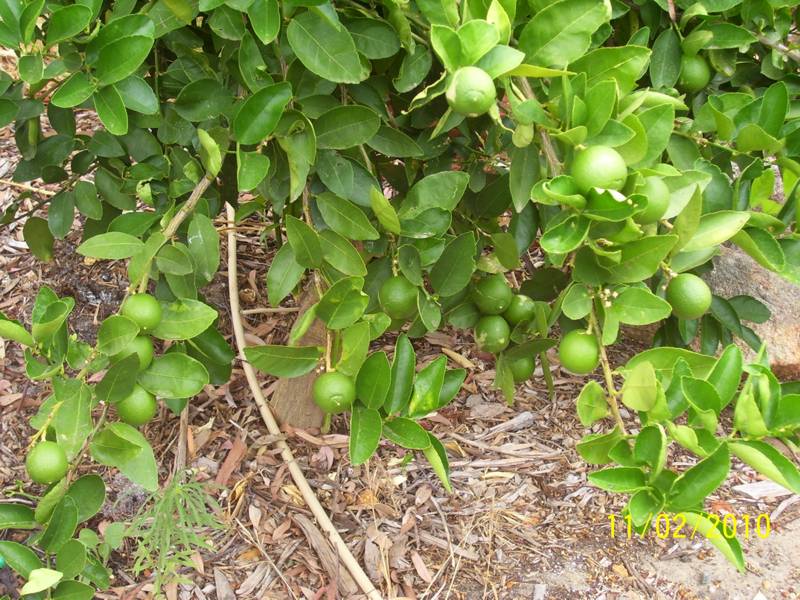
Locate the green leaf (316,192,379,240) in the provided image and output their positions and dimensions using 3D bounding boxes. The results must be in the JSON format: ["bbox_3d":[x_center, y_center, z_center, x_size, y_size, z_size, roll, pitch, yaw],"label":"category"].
[{"bbox_3d":[-0.060,-0.096,1.750,0.090,0.017,0.042,33,69,14],"label":"green leaf"}]

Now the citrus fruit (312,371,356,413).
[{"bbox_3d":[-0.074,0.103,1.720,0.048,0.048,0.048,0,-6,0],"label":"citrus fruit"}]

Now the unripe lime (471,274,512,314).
[{"bbox_3d":[0.104,-0.006,1.720,0.044,0.045,0.044,0,25,0],"label":"unripe lime"}]

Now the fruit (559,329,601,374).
[{"bbox_3d":[0.188,0.054,1.600,0.044,0.046,0.044,0,25,0],"label":"fruit"}]

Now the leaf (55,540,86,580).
[{"bbox_3d":[-0.380,0.301,1.760,0.034,0.010,0.050,16,65,11],"label":"leaf"}]

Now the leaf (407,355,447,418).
[{"bbox_3d":[0.029,0.093,1.620,0.036,0.074,0.016,29,0,24],"label":"leaf"}]

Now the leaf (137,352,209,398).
[{"bbox_3d":[-0.257,0.086,1.730,0.080,0.020,0.052,6,73,2],"label":"leaf"}]

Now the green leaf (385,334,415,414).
[{"bbox_3d":[-0.001,0.077,1.580,0.030,0.084,0.020,3,-16,22],"label":"green leaf"}]

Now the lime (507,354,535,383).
[{"bbox_3d":[0.143,0.080,1.830,0.038,0.040,0.038,0,30,0],"label":"lime"}]

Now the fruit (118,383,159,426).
[{"bbox_3d":[-0.283,0.113,1.640,0.045,0.047,0.045,0,32,0],"label":"fruit"}]

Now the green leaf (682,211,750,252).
[{"bbox_3d":[0.316,-0.068,1.530,0.082,0.015,0.034,-29,46,6],"label":"green leaf"}]

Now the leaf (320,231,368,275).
[{"bbox_3d":[-0.063,-0.052,1.670,0.072,0.018,0.035,43,73,8],"label":"leaf"}]

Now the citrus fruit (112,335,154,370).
[{"bbox_3d":[-0.300,0.058,1.720,0.046,0.048,0.046,0,28,0],"label":"citrus fruit"}]

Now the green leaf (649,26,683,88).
[{"bbox_3d":[0.318,-0.288,1.820,0.037,0.079,0.012,9,-13,8],"label":"green leaf"}]

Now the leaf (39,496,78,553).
[{"bbox_3d":[-0.372,0.244,1.660,0.034,0.013,0.067,20,75,15],"label":"leaf"}]

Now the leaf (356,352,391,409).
[{"bbox_3d":[-0.025,0.090,1.700,0.039,0.013,0.066,10,73,4],"label":"leaf"}]

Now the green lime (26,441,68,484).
[{"bbox_3d":[-0.398,0.183,1.720,0.047,0.049,0.047,0,25,0],"label":"green lime"}]

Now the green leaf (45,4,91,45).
[{"bbox_3d":[-0.360,-0.300,1.660,0.063,0.018,0.036,-38,78,-18],"label":"green leaf"}]

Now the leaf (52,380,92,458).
[{"bbox_3d":[-0.348,0.126,1.620,0.043,0.088,0.015,11,-12,2],"label":"leaf"}]

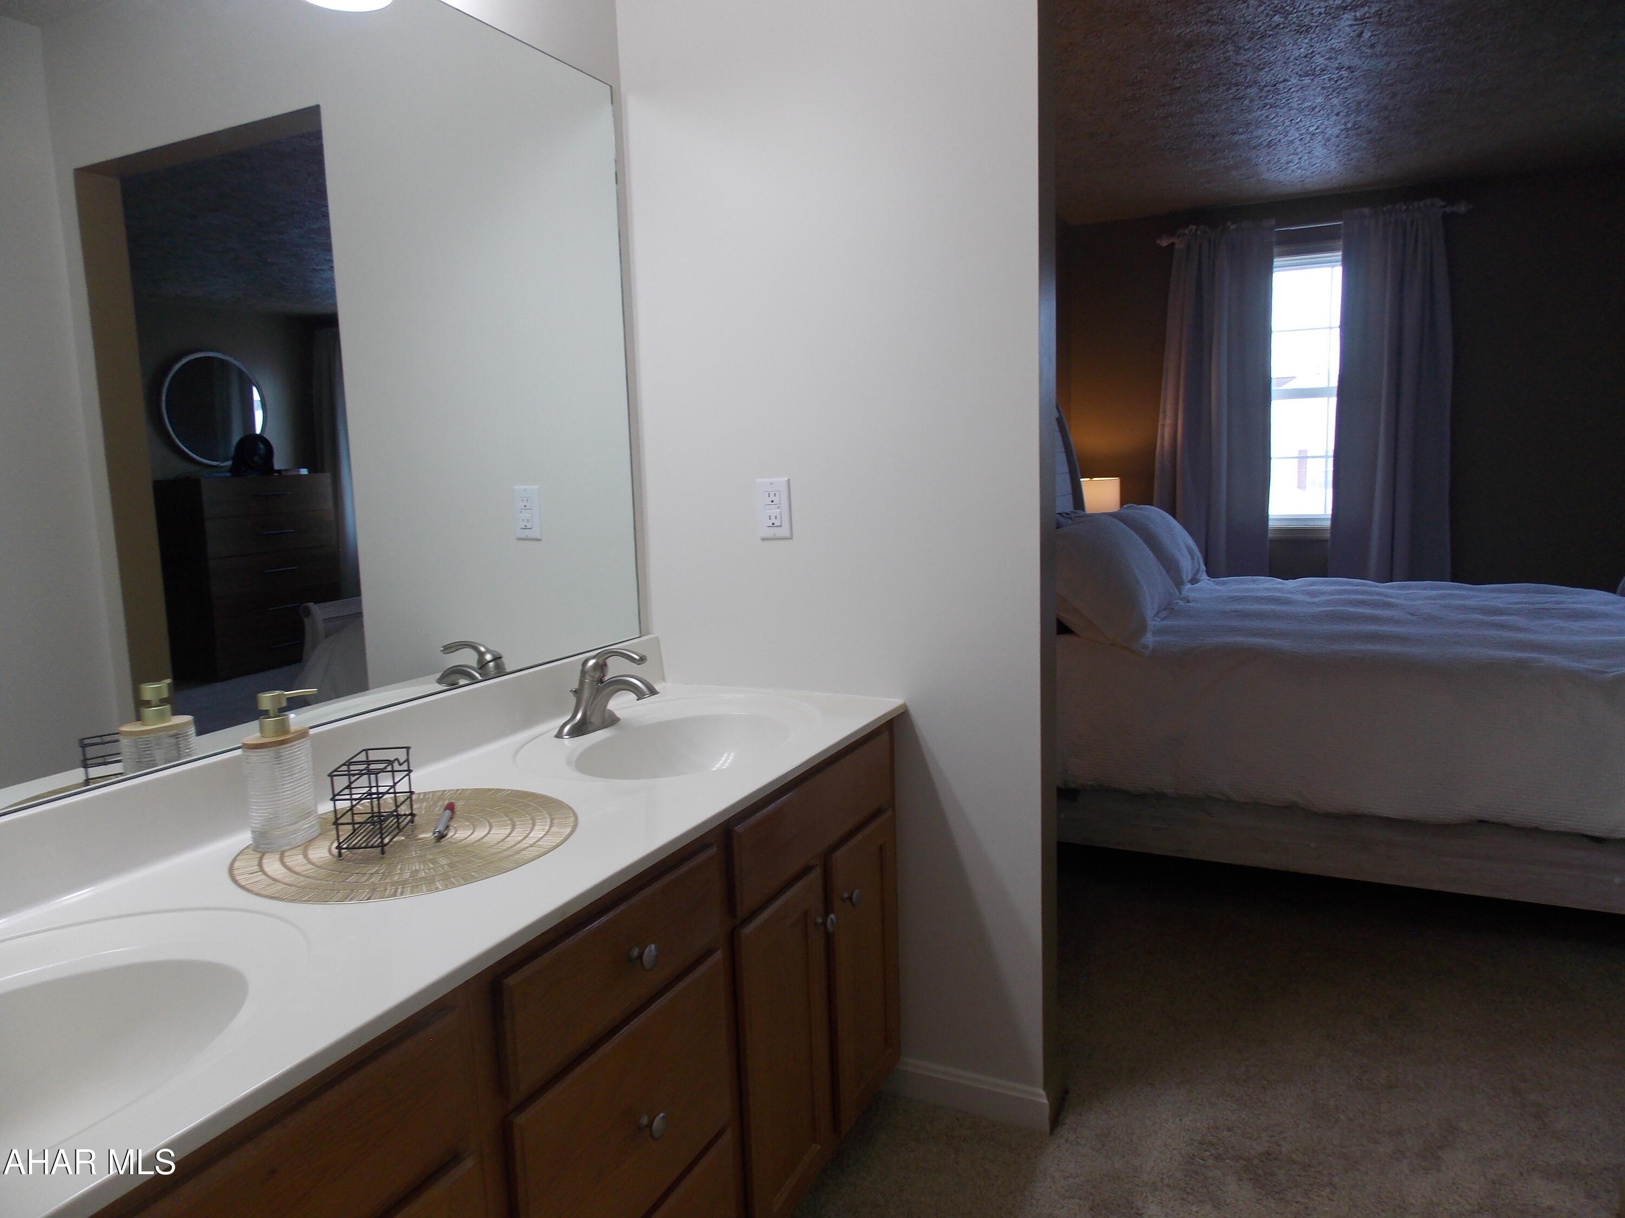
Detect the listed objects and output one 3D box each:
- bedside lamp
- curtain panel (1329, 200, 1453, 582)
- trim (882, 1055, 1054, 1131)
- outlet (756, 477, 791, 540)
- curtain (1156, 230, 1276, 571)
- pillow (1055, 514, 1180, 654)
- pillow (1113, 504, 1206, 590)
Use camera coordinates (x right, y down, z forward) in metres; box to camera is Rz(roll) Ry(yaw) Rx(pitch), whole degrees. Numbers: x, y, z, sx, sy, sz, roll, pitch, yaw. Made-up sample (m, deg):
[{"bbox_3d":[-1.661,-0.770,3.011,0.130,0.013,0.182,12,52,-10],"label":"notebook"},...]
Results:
[{"bbox_3d":[1.442,-0.433,5.569,0.290,0.480,0.290,2,9,25],"label":"bedside lamp"},{"bbox_3d":[2.784,-0.765,5.187,0.505,2.302,0.120,2,9,25],"label":"curtain panel"},{"bbox_3d":[0.282,0.927,2.077,0.357,0.075,0.014,2,9,25],"label":"trim"},{"bbox_3d":[-0.073,-0.192,2.079,0.071,0.116,0.008,2,9,25],"label":"outlet"},{"bbox_3d":[2.038,-0.788,5.541,0.549,2.296,0.120,2,9,25],"label":"curtain"},{"bbox_3d":[0.901,-0.111,3.381,0.220,0.460,0.900,-42,-11,25],"label":"pillow"},{"bbox_3d":[1.294,-0.238,4.247,0.220,0.460,0.880,-42,-11,25],"label":"pillow"}]

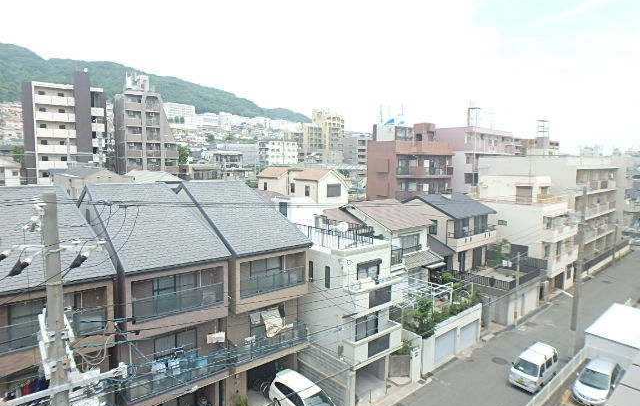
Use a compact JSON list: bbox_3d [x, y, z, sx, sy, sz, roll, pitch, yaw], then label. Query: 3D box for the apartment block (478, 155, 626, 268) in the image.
[{"bbox_3d":[31.726,0.624,52.888,19.726,13.633,11.464,-5,7,-41],"label":"apartment block"}]

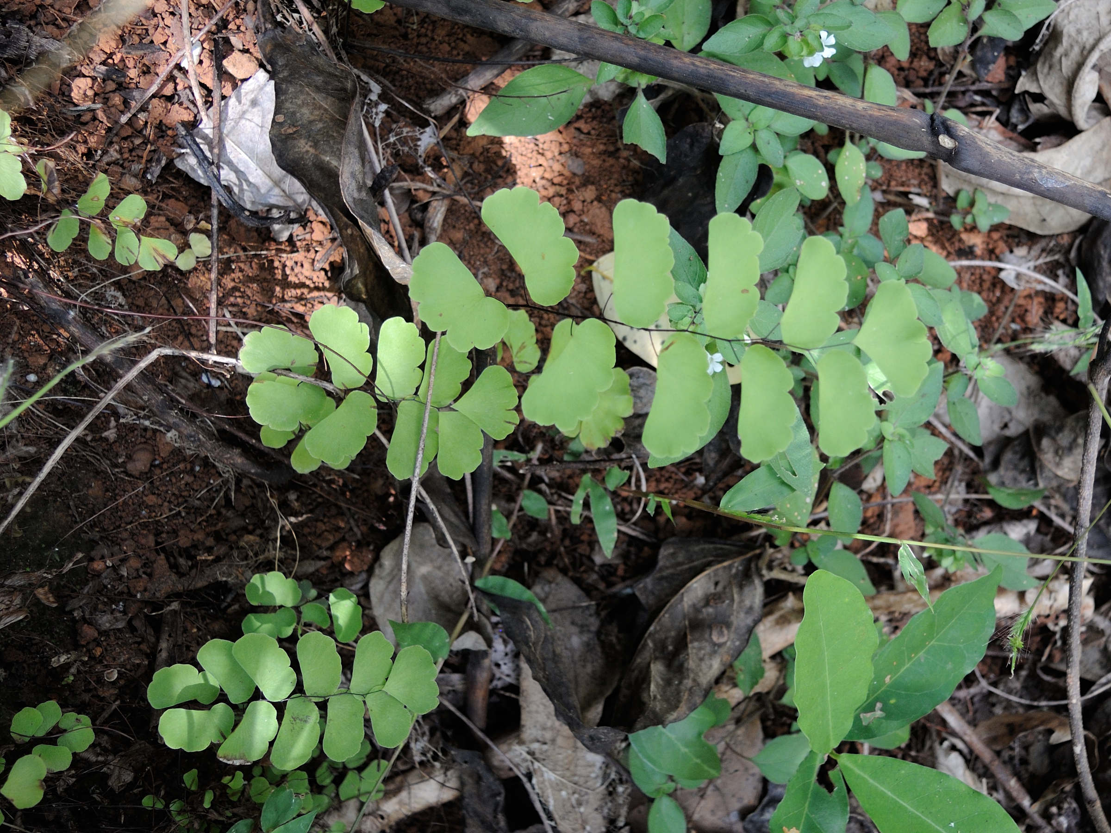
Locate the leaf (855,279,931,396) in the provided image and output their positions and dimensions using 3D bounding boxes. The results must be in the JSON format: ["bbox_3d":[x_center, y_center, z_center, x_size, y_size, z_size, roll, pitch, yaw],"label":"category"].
[{"bbox_3d":[0.130,-0.030,0.345,0.030,0.010,0.045,-9,77,-2],"label":"leaf"}]

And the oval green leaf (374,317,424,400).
[{"bbox_3d":[-0.070,-0.026,0.405,0.022,0.007,0.039,2,77,0],"label":"oval green leaf"}]

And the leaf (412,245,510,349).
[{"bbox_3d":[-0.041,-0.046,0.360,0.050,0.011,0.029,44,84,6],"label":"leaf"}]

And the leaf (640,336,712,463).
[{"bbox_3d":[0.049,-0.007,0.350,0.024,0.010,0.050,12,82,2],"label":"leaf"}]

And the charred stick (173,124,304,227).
[{"bbox_3d":[-0.171,-0.122,0.470,0.089,0.011,0.023,36,80,8],"label":"charred stick"}]

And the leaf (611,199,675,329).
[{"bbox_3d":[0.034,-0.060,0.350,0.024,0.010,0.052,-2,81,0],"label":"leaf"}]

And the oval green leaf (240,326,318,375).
[{"bbox_3d":[-0.119,-0.028,0.392,0.035,0.008,0.022,2,71,7],"label":"oval green leaf"}]

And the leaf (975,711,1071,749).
[{"bbox_3d":[0.238,0.157,0.450,0.056,0.020,0.017,-3,81,-1],"label":"leaf"}]

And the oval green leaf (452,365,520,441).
[{"bbox_3d":[-0.030,-0.006,0.386,0.029,0.005,0.032,2,81,-3],"label":"oval green leaf"}]

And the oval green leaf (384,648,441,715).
[{"bbox_3d":[-0.064,0.117,0.395,0.024,0.008,0.029,-12,82,-2],"label":"oval green leaf"}]

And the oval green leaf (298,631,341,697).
[{"bbox_3d":[-0.106,0.112,0.406,0.020,0.005,0.028,-6,78,2],"label":"oval green leaf"}]

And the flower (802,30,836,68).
[{"bbox_3d":[0.126,-0.176,0.430,0.014,0.011,0.016,38,74,2],"label":"flower"}]

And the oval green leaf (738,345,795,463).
[{"bbox_3d":[0.077,-0.005,0.331,0.020,0.006,0.043,-1,83,2],"label":"oval green leaf"}]

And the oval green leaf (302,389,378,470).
[{"bbox_3d":[-0.089,0.006,0.386,0.035,0.006,0.022,-44,82,0],"label":"oval green leaf"}]

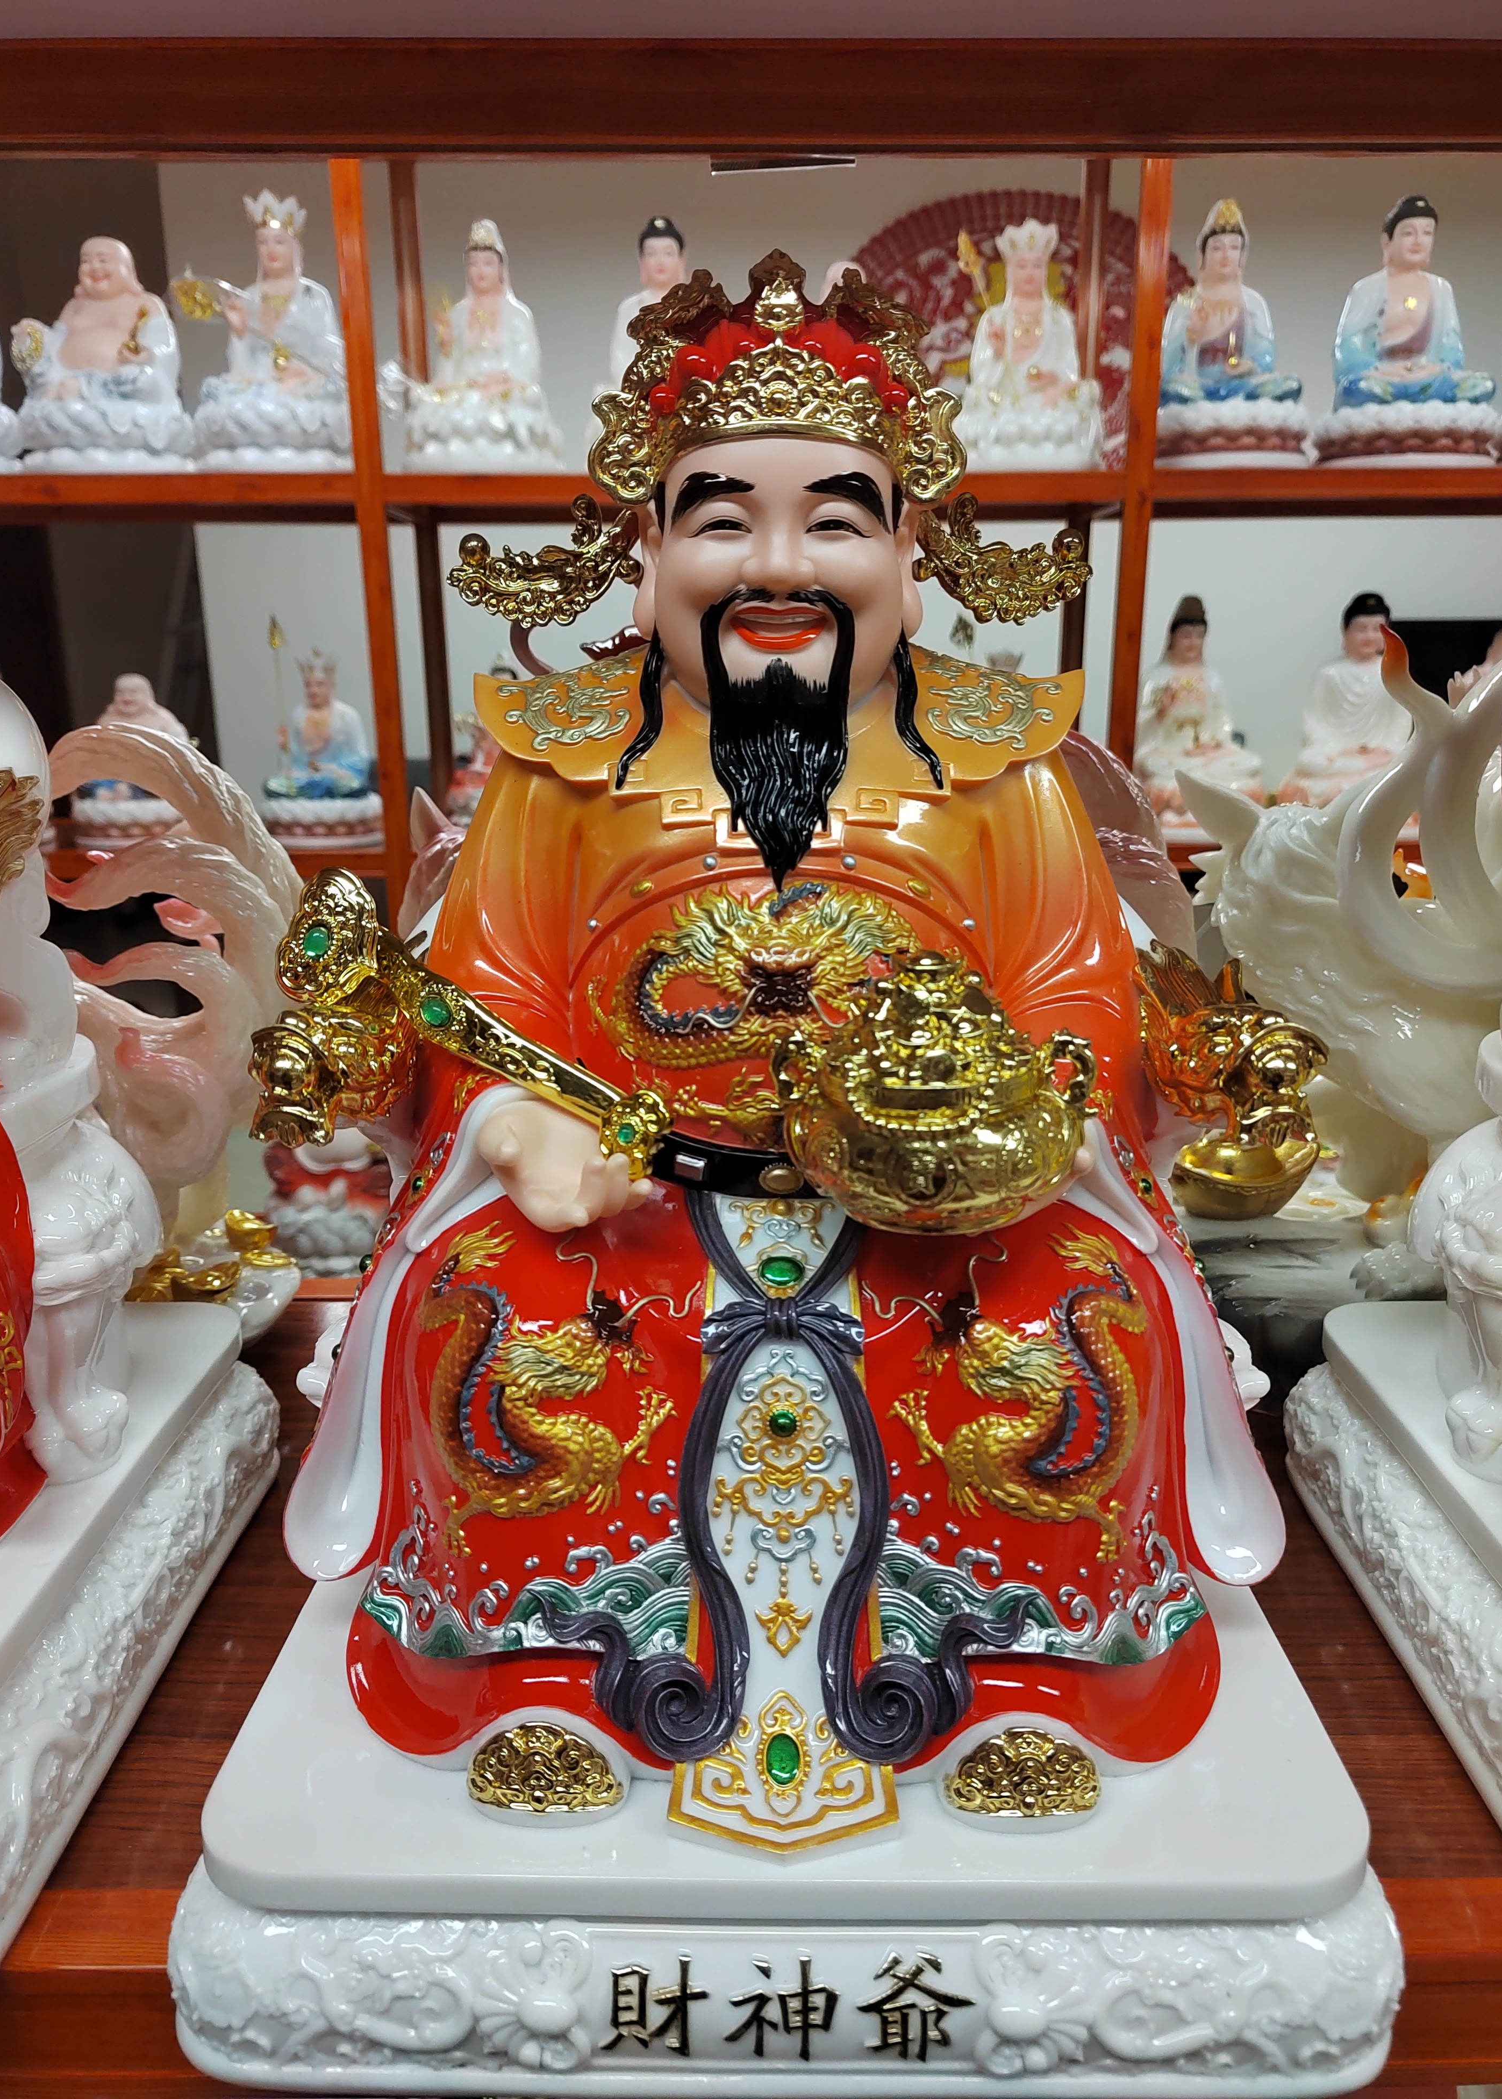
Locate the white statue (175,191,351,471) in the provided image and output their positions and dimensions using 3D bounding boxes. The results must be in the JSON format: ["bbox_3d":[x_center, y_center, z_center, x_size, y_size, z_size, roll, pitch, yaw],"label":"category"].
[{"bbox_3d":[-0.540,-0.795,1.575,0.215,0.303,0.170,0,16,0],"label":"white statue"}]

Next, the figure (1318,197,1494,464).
[{"bbox_3d":[0.737,-0.796,1.571,0.199,0.293,0.180,0,16,0],"label":"figure"}]

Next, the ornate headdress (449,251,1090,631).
[{"bbox_3d":[0.007,-0.231,0.540,0.250,0.130,0.135,0,16,0],"label":"ornate headdress"}]

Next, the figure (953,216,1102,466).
[{"bbox_3d":[0.314,-0.784,1.576,0.161,0.272,0.160,0,16,0],"label":"figure"}]

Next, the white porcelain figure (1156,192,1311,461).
[{"bbox_3d":[0.540,-0.794,1.572,0.170,0.291,0.165,0,16,0],"label":"white porcelain figure"}]

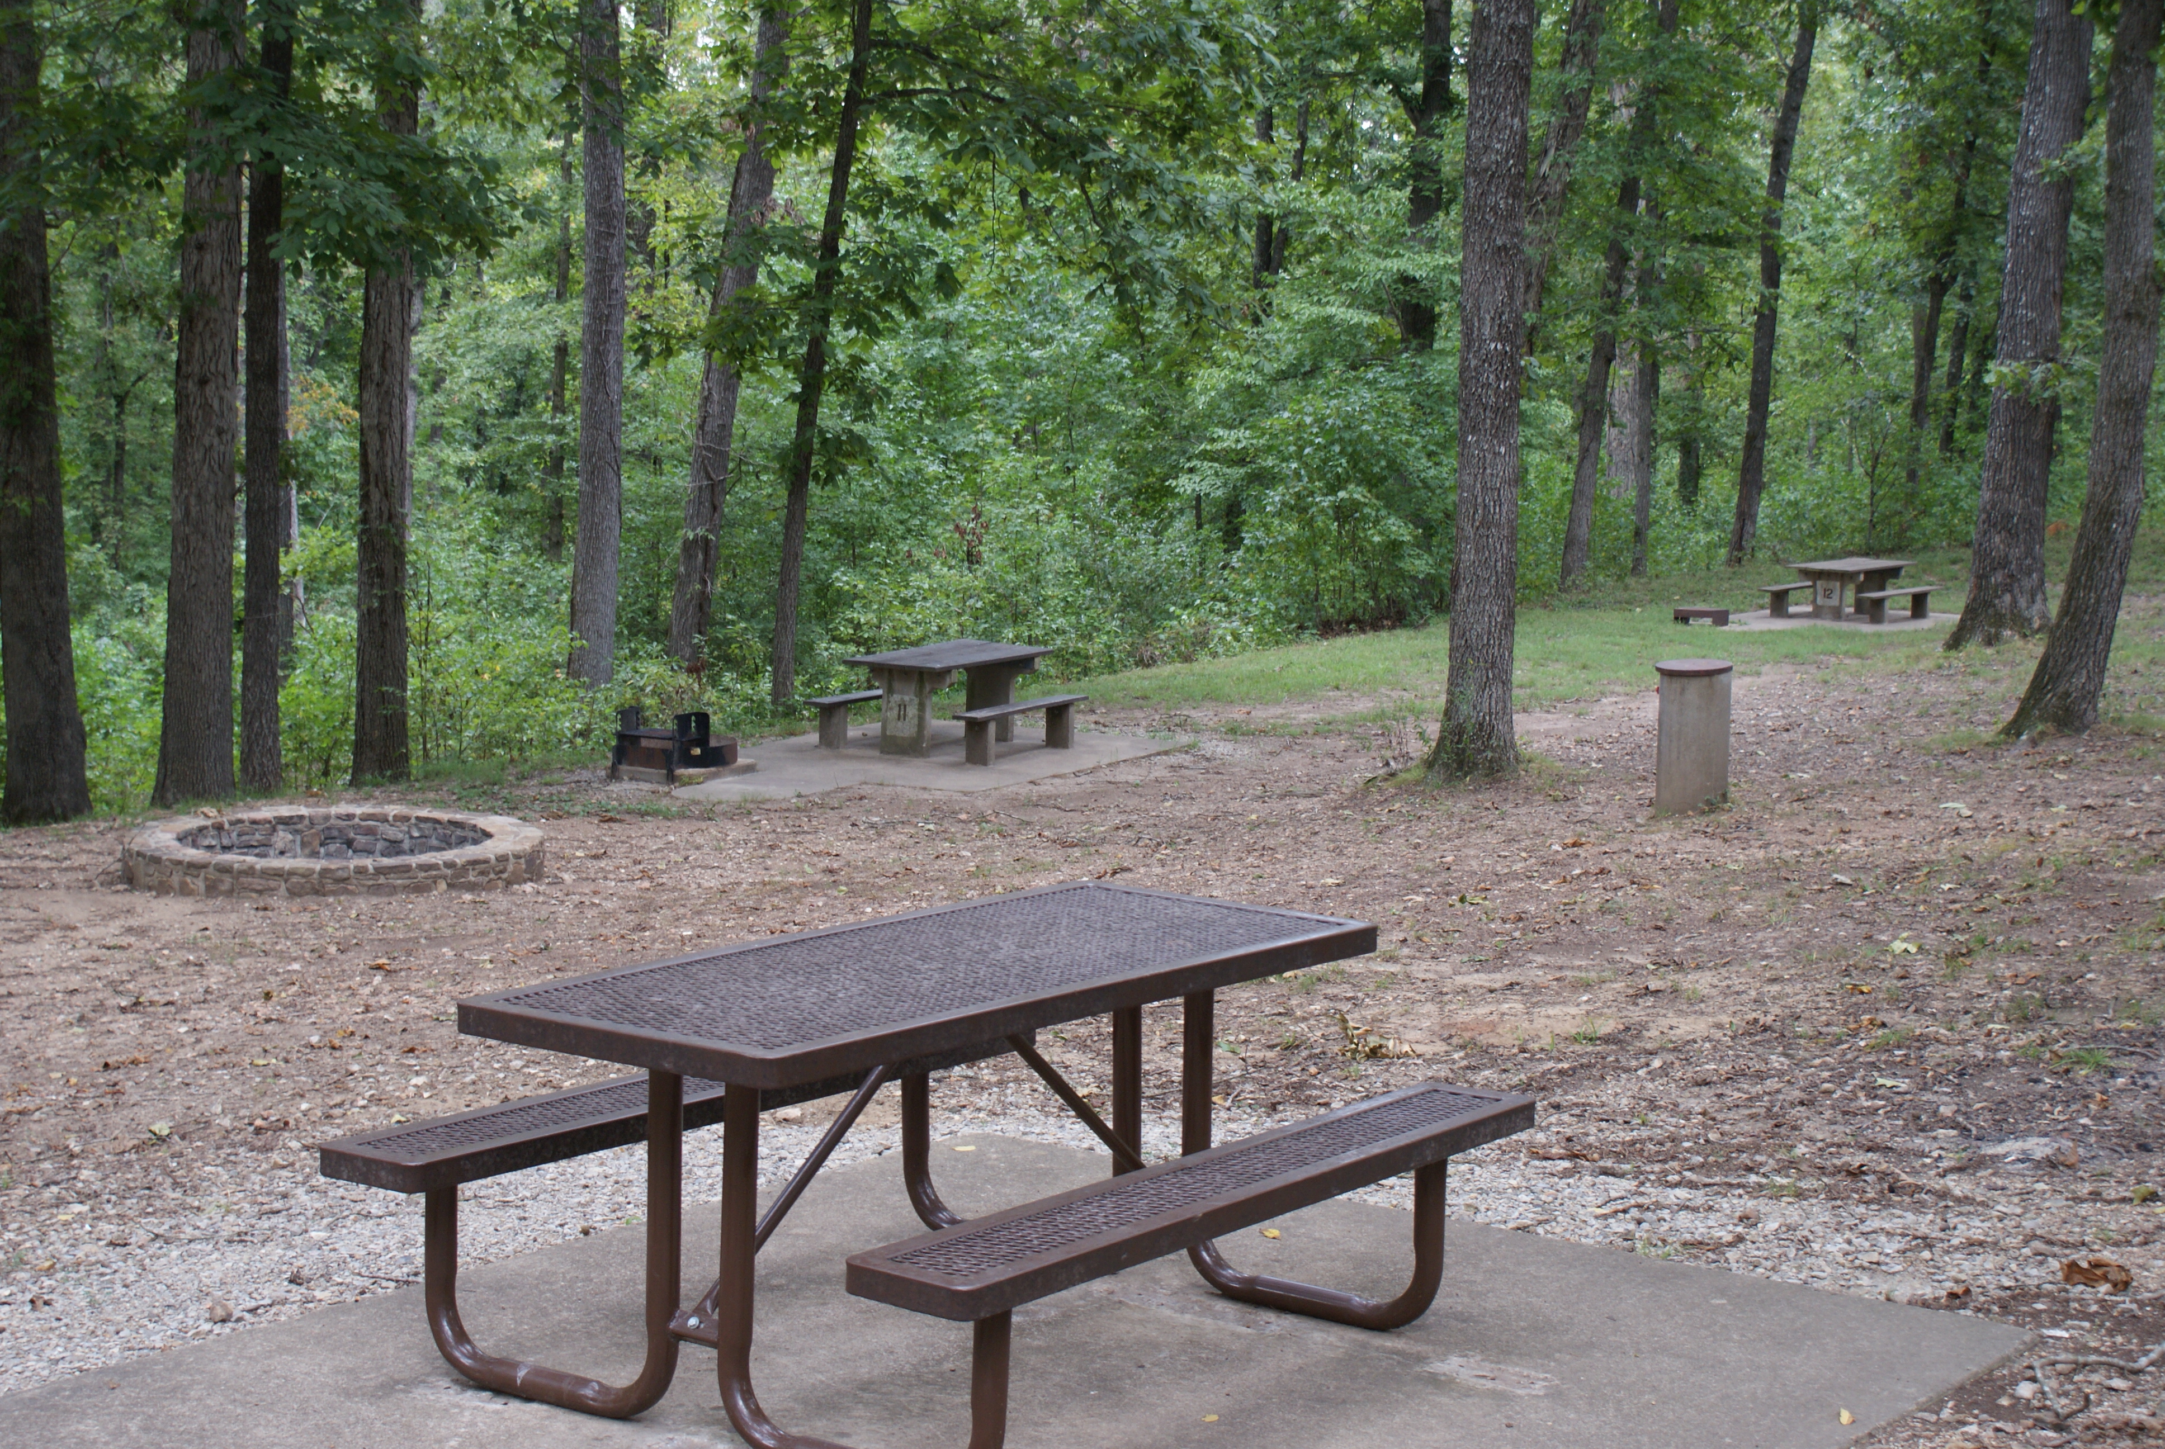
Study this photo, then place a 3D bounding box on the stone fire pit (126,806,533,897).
[{"bbox_3d":[-3.446,0.570,14.476,1.880,0.152,1.880,1,6,0],"label":"stone fire pit"}]

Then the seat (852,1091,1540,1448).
[{"bbox_3d":[0.260,1.031,5.612,0.275,0.459,1.820,5,7,37],"label":"seat"}]

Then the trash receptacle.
[{"bbox_3d":[3.281,0.064,16.800,0.411,0.811,0.411,1,7,0],"label":"trash receptacle"}]

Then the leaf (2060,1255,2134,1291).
[{"bbox_3d":[2.202,1.184,6.784,0.125,0.045,0.100,0,6,-6],"label":"leaf"}]

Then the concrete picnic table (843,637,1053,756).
[{"bbox_3d":[-1.069,-0.204,25.538,0.830,0.770,1.960,4,7,26],"label":"concrete picnic table"}]

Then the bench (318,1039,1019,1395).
[{"bbox_3d":[-0.764,0.943,6.387,0.275,0.459,1.820,5,7,37],"label":"bench"}]

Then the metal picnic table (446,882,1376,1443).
[{"bbox_3d":[-0.250,0.829,5.984,0.763,0.772,1.829,5,7,37],"label":"metal picnic table"}]

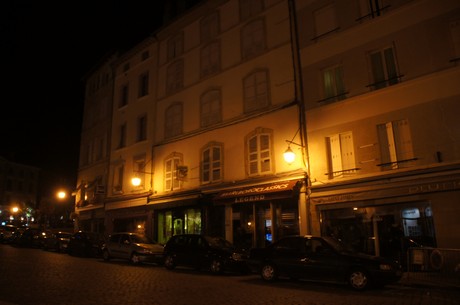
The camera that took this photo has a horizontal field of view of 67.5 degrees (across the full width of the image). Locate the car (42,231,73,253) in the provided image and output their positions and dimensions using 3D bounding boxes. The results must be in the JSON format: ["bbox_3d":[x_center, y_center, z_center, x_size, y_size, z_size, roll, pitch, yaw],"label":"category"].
[{"bbox_3d":[-10.726,5.851,22.849,4.050,1.440,1.700,-11,-17,39],"label":"car"}]

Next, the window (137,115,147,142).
[{"bbox_3d":[-6.067,-1.665,23.822,1.106,1.823,0.200,-13,-18,39],"label":"window"}]

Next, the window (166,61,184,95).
[{"bbox_3d":[-3.523,-4.813,22.247,1.540,1.960,0.150,-14,-20,39],"label":"window"}]

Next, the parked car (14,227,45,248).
[{"bbox_3d":[-13.507,6.047,24.608,4.102,1.450,1.680,-10,-17,40],"label":"parked car"}]

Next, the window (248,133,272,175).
[{"bbox_3d":[1.486,0.074,17.128,1.387,1.931,0.200,-14,-19,39],"label":"window"}]

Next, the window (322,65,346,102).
[{"bbox_3d":[4.561,-3.023,15.168,0.952,1.550,0.200,-14,-19,39],"label":"window"}]

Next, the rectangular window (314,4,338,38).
[{"bbox_3d":[4.462,-6.084,16.007,1.115,1.346,0.200,-14,-19,39],"label":"rectangular window"}]

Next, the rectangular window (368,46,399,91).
[{"bbox_3d":[5.950,-3.249,13.373,0.980,1.600,0.150,-14,-20,39],"label":"rectangular window"}]

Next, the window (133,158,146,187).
[{"bbox_3d":[-5.991,1.381,22.846,1.300,2.080,0.150,-14,-20,39],"label":"window"}]

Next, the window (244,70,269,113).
[{"bbox_3d":[1.376,-3.216,18.033,1.564,2.067,0.200,-14,-19,39],"label":"window"}]

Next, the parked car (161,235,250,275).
[{"bbox_3d":[-0.883,3.939,13.719,4.000,1.430,1.680,-12,-18,40],"label":"parked car"}]

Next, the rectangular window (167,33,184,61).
[{"bbox_3d":[-3.615,-6.965,22.877,1.520,1.620,0.150,-14,-20,39],"label":"rectangular window"}]

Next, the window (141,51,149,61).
[{"bbox_3d":[-6.184,-7.057,25.202,0.790,0.560,0.150,-14,-20,39],"label":"window"}]

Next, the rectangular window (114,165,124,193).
[{"bbox_3d":[-7.869,1.828,24.410,1.040,2.030,0.150,-14,-20,39],"label":"rectangular window"}]

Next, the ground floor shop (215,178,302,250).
[{"bbox_3d":[1.155,3.354,16.616,5.168,3.590,1.000,-14,-19,39],"label":"ground floor shop"}]

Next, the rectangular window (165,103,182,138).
[{"bbox_3d":[-3.627,-2.055,22.173,1.727,2.162,0.200,-14,-19,39],"label":"rectangular window"}]

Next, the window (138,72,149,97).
[{"bbox_3d":[-6.127,-4.858,24.612,1.139,1.641,0.200,-13,-18,39],"label":"window"}]

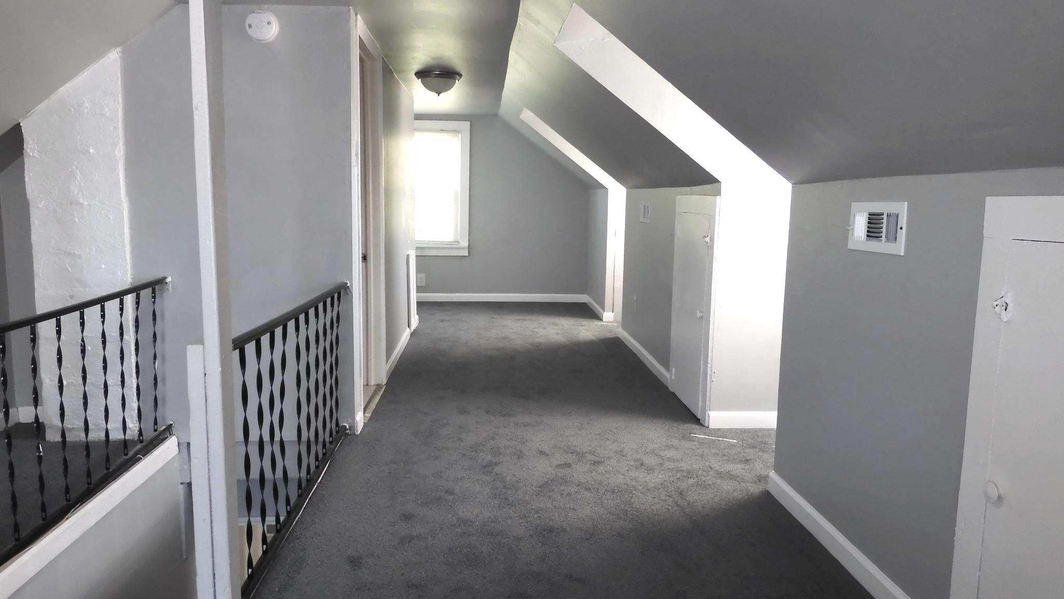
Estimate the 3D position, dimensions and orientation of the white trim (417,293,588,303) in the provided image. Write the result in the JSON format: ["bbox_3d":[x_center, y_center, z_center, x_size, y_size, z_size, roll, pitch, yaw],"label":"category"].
[{"bbox_3d":[-0.319,-0.015,8.040,1.856,0.087,0.016,0,8,-4],"label":"white trim"}]

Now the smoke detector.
[{"bbox_3d":[-1.179,-1.194,3.215,0.138,0.138,0.042,0,8,-4],"label":"smoke detector"}]

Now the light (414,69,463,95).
[{"bbox_3d":[-0.635,-1.468,5.032,0.323,0.153,0.323,0,8,-4],"label":"light"}]

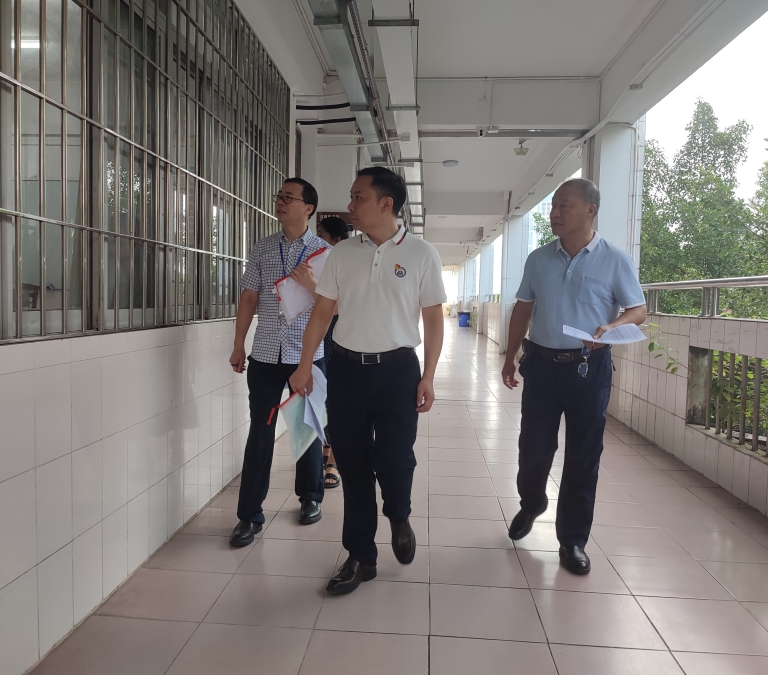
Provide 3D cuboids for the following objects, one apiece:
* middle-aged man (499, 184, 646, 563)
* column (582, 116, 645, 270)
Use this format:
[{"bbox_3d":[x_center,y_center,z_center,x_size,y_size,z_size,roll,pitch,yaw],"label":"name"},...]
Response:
[{"bbox_3d":[0.830,0.142,2.913,0.580,1.690,0.500,2,4,14],"label":"middle-aged man"},{"bbox_3d":[2.409,-0.698,6.860,0.440,2.950,0.480,2,4,4],"label":"column"}]

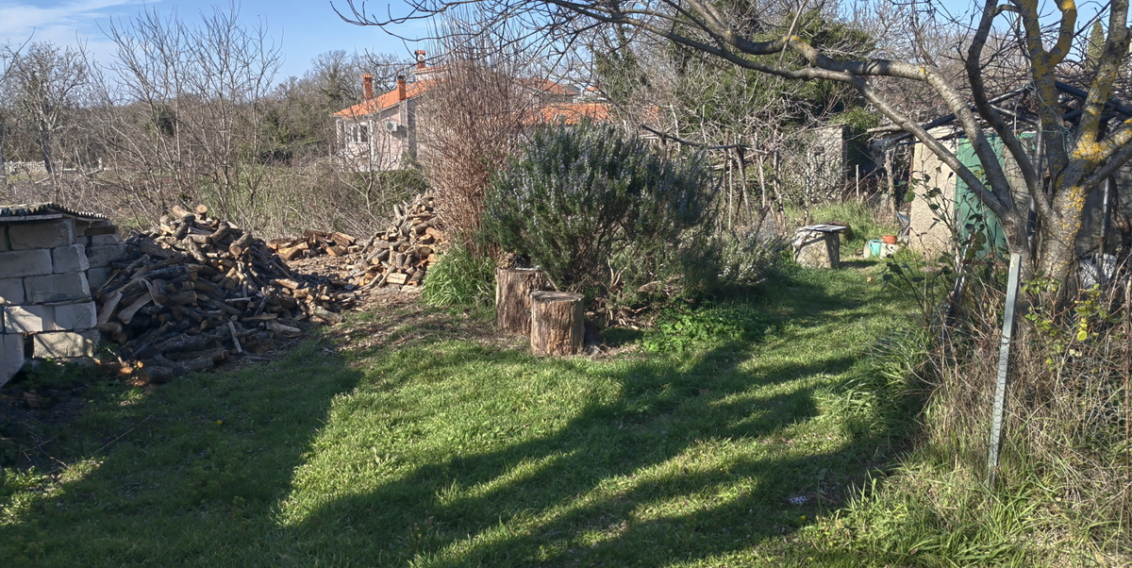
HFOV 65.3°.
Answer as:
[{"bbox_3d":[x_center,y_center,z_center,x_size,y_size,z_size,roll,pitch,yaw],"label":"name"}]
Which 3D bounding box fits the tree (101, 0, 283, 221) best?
[{"bbox_3d":[-7.256,-3.149,17.000,3.400,4.200,2.900,-4,9,-22],"label":"tree"}]

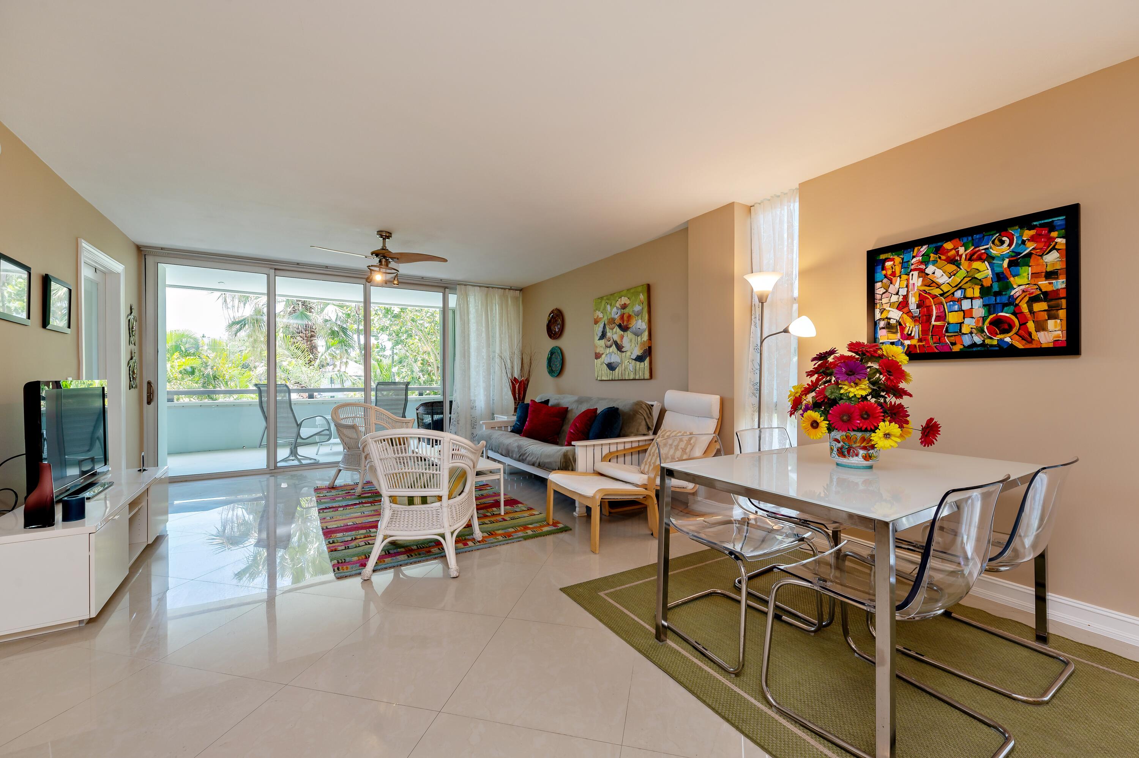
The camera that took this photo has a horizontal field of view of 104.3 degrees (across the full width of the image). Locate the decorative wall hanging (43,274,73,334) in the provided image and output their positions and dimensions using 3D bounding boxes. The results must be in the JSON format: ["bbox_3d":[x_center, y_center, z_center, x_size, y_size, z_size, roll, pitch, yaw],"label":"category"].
[{"bbox_3d":[-3.222,-0.459,2.790,0.030,0.325,0.360,0,0,-33],"label":"decorative wall hanging"}]

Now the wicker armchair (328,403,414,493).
[{"bbox_3d":[-2.014,0.674,4.490,0.660,0.820,0.680,0,0,33],"label":"wicker armchair"}]

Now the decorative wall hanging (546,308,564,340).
[{"bbox_3d":[-0.188,-0.725,5.815,0.050,0.410,0.410,0,0,-33],"label":"decorative wall hanging"}]

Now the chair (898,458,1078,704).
[{"bbox_3d":[1.629,0.693,1.824,0.540,0.810,0.570,0,0,-33],"label":"chair"}]

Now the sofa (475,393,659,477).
[{"bbox_3d":[-0.107,0.647,4.673,0.950,0.900,2.090,0,0,-33],"label":"sofa"}]

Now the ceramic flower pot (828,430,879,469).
[{"bbox_3d":[1.197,0.295,1.880,0.174,0.148,0.174,0,0,32],"label":"ceramic flower pot"}]

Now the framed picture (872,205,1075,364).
[{"bbox_3d":[2.028,-0.436,2.307,0.040,0.668,0.846,0,0,-33],"label":"framed picture"}]

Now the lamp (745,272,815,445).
[{"bbox_3d":[1.358,0.205,2.885,0.450,1.790,0.270,0,0,22],"label":"lamp"}]

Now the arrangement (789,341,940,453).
[{"bbox_3d":[1.216,0.060,1.868,0.500,0.420,0.410,0,0,32],"label":"arrangement"}]

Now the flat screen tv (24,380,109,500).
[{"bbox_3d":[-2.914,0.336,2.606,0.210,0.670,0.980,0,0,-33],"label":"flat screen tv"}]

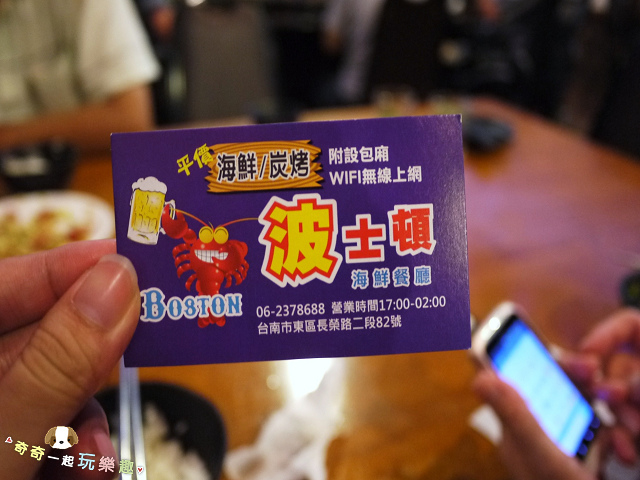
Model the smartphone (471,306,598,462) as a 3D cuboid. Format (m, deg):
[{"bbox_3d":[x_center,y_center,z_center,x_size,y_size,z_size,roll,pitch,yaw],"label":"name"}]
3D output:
[{"bbox_3d":[0.171,0.114,0.401,0.123,0.011,0.064,51,50,5],"label":"smartphone"}]

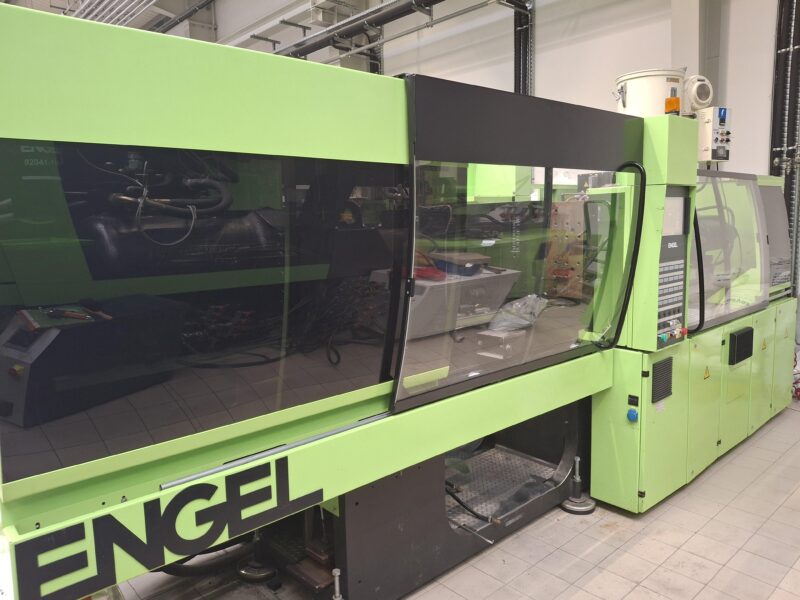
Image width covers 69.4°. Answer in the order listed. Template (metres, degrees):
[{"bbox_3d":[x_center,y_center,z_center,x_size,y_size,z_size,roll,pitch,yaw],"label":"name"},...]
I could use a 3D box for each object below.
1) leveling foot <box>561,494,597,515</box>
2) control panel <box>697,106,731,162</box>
[{"bbox_3d":[0.979,1.105,3.169,0.186,0.060,0.186,-2,8,0],"label":"leveling foot"},{"bbox_3d":[2.225,-1.164,4.100,0.173,0.367,0.135,-5,8,-22],"label":"control panel"}]

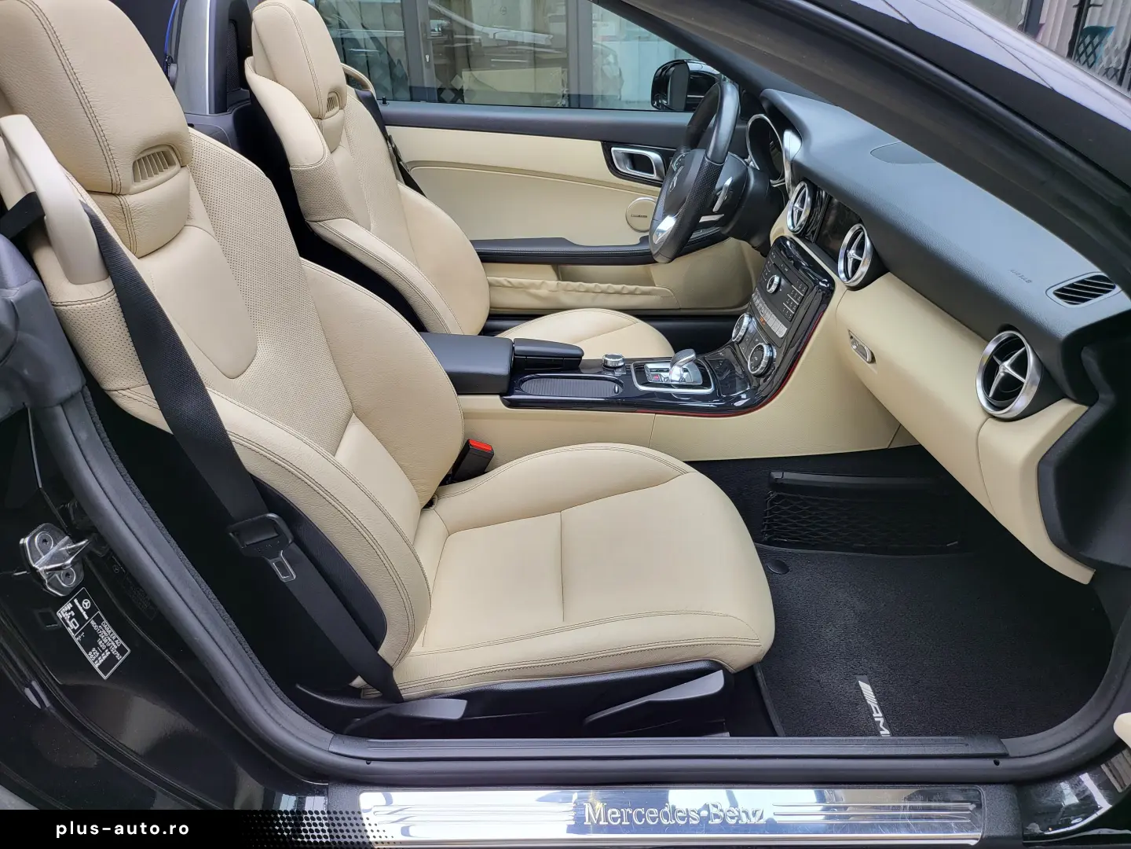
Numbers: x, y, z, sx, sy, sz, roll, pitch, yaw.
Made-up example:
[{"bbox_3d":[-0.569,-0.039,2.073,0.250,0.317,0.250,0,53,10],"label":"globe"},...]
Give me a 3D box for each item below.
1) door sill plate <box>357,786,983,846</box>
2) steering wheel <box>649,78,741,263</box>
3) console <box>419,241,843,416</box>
[{"bbox_3d":[0.107,0.399,0.797,0.628,0.016,0.058,0,28,0],"label":"door sill plate"},{"bbox_3d":[0.269,-0.498,1.577,0.100,0.367,0.370,20,26,-10],"label":"steering wheel"},{"bbox_3d":[0.064,-0.178,1.322,0.675,0.250,0.255,0,28,0],"label":"console"}]

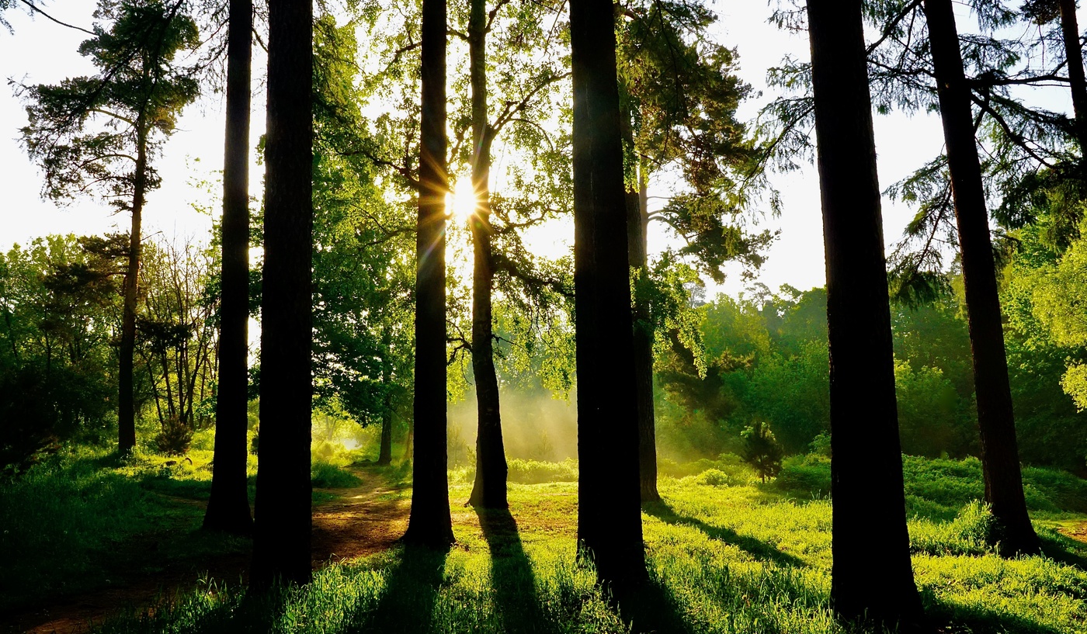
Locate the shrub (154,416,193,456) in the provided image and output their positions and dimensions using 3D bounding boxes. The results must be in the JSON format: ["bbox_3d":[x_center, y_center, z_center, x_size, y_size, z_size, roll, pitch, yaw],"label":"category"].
[{"bbox_3d":[-12.469,4.014,27.582,1.300,1.270,1.250,0,-7,0],"label":"shrub"}]

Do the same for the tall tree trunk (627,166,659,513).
[{"bbox_3d":[1.991,0.184,16.970,0.520,7.220,0.520,0,-7,0],"label":"tall tree trunk"}]

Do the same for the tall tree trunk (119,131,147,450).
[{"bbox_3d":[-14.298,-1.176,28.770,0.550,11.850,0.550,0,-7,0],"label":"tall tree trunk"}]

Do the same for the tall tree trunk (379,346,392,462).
[{"bbox_3d":[-5.719,3.253,29.779,0.470,4.290,0.470,0,-7,0],"label":"tall tree trunk"}]

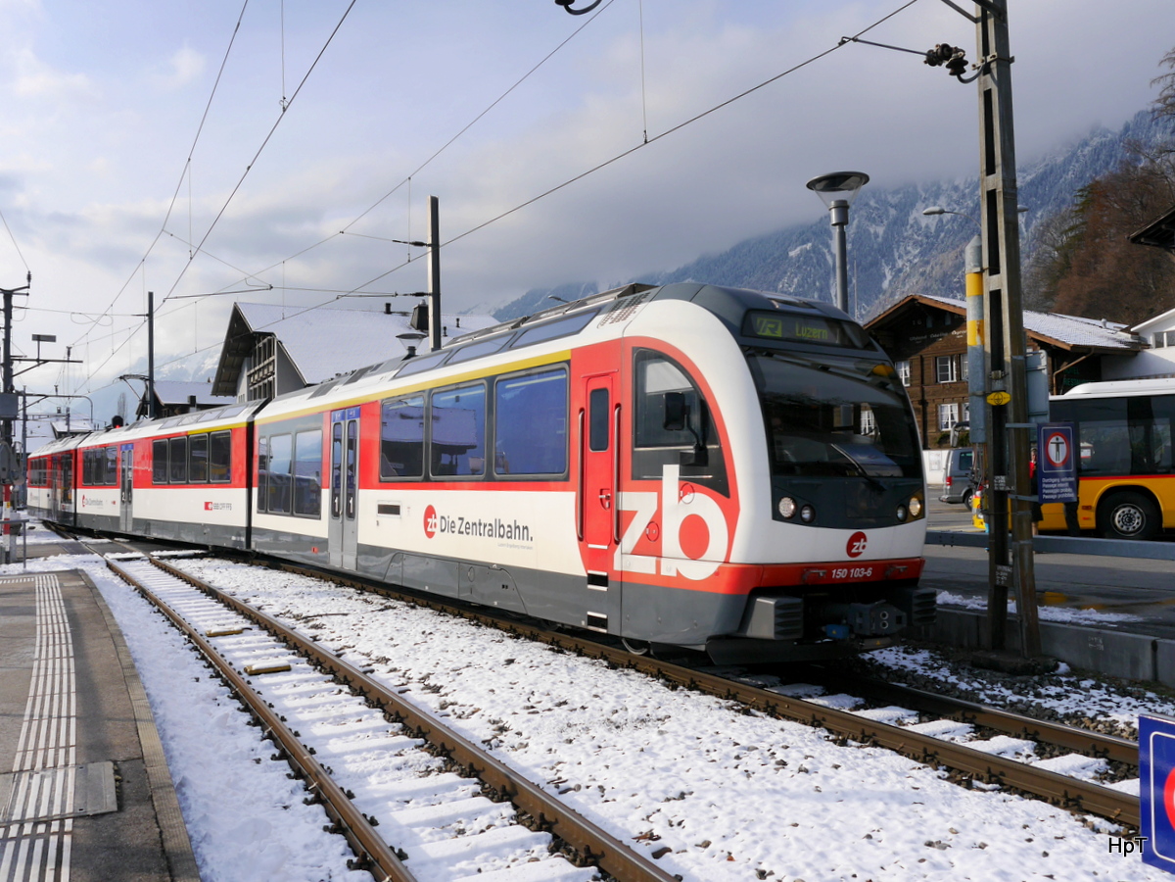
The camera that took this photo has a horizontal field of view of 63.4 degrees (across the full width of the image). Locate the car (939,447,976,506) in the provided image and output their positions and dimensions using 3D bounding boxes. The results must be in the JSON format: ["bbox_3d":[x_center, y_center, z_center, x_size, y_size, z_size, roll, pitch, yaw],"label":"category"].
[{"bbox_3d":[13.429,1.173,29.259,4.900,1.970,1.920,-1,-2,15],"label":"car"}]

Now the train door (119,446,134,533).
[{"bbox_3d":[-14.600,1.497,30.226,0.100,2.750,1.400,1,-3,-41],"label":"train door"}]

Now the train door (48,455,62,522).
[{"bbox_3d":[-22.495,2.009,40.224,0.100,2.750,1.400,1,-3,-37],"label":"train door"}]

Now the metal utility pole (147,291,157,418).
[{"bbox_3d":[-17.905,-1.173,39.016,0.220,9.820,0.220,1,-3,-40],"label":"metal utility pole"}]

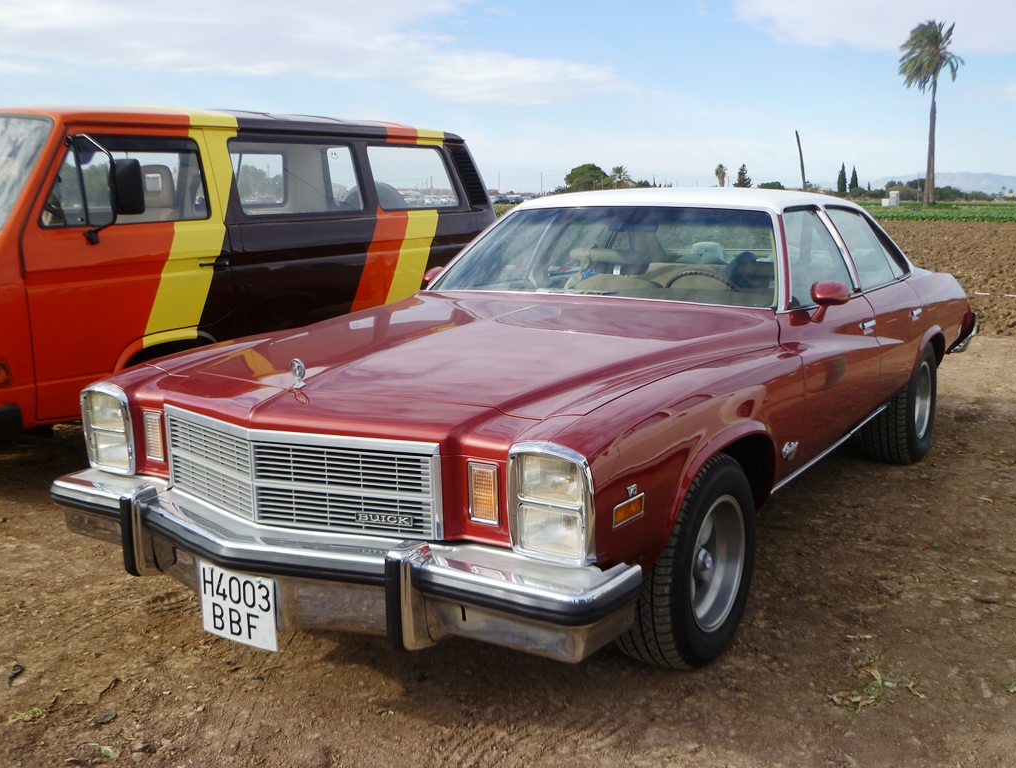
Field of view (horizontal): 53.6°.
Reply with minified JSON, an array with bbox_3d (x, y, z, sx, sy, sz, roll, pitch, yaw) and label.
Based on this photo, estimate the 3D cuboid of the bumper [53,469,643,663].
[{"bbox_3d":[-0.592,0.448,2.587,1.911,0.257,0.332,6,12,32],"label":"bumper"}]

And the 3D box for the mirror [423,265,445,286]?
[{"bbox_3d":[-0.336,-0.453,4.509,0.144,0.148,0.114,6,12,32],"label":"mirror"}]

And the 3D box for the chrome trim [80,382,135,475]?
[{"bbox_3d":[-1.185,0.125,3.053,0.243,0.272,0.114,6,12,32],"label":"chrome trim"}]

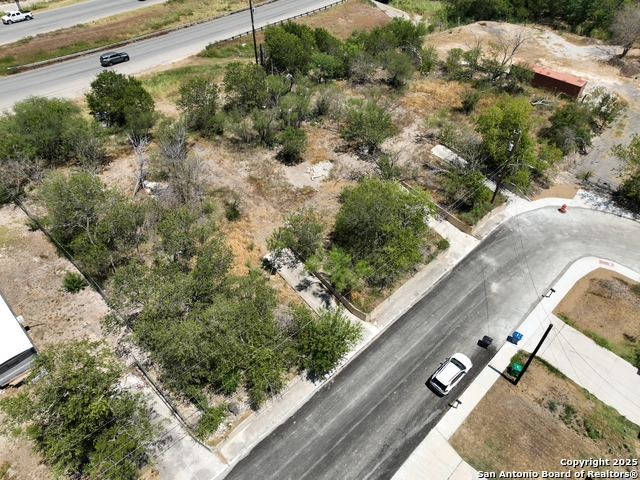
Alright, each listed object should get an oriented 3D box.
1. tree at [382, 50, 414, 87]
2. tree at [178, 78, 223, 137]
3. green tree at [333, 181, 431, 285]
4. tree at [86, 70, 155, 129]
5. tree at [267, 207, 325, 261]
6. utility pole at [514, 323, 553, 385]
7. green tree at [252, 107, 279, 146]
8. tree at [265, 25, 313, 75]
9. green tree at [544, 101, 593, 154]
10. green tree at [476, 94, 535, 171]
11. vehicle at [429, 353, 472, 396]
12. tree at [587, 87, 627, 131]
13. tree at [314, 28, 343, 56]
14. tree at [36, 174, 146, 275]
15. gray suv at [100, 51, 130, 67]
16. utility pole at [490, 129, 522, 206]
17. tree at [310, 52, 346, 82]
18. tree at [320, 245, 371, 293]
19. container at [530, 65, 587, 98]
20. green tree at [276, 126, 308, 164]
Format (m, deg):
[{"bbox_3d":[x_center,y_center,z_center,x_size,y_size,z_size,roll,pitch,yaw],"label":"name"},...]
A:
[{"bbox_3d":[13.769,-29.900,77.474,5.056,5.680,4.681,0,46,0],"label":"tree"},{"bbox_3d":[-16.779,-18.529,63.007,6.016,7.708,6.580,0,44,0],"label":"tree"},{"bbox_3d":[6.387,-0.929,45.465,9.400,7.520,10.810,0,44,0],"label":"green tree"},{"bbox_3d":[-28.691,-19.998,64.468,8.366,7.520,8.648,0,44,0],"label":"tree"},{"bbox_3d":[-2.574,-0.515,46.832,5.546,4.982,5.640,0,44,0],"label":"tree"},{"bbox_3d":[17.802,9.856,37.262,0.330,9.400,0.330,-1,45,1],"label":"utility pole"},{"bbox_3d":[-7.896,-16.429,64.446,3.943,5.709,3.665,0,46,0],"label":"green tree"},{"bbox_3d":[-5.524,-33.191,78.368,7.802,7.520,8.084,0,44,0],"label":"tree"},{"bbox_3d":[34.000,-15.218,61.275,5.076,6.580,5.640,0,44,0],"label":"green tree"},{"bbox_3d":[25.076,-14.223,59.819,7.200,9.300,6.800,0,46,0],"label":"green tree"},{"bbox_3d":[11.931,12.360,40.473,4.500,1.630,1.850,-34,55,-29],"label":"vehicle"},{"bbox_3d":[42.103,-19.045,65.687,4.324,6.110,4.606,0,44,0],"label":"tree"},{"bbox_3d":[1.595,-37.075,83.682,5.170,5.922,5.170,0,44,0],"label":"tree"},{"bbox_3d":[-24.750,-1.694,48.484,10.200,8.200,9.500,0,46,0],"label":"tree"},{"bbox_3d":[-38.166,-33.738,82.888,4.900,1.750,1.950,-33,54,-30],"label":"gray suv"},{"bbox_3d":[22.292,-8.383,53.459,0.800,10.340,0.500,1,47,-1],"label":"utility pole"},{"bbox_3d":[1.472,-29.756,77.176,5.734,4.606,5.640,0,44,0],"label":"tree"},{"bbox_3d":[2.645,2.959,46.255,5.185,4.543,4.774,0,46,0],"label":"tree"},{"bbox_3d":[40.214,-28.326,78.676,12.000,2.590,2.440,35,54,30],"label":"container"},{"bbox_3d":[-3.812,-13.110,61.706,4.535,5.039,4.209,0,46,0],"label":"green tree"}]

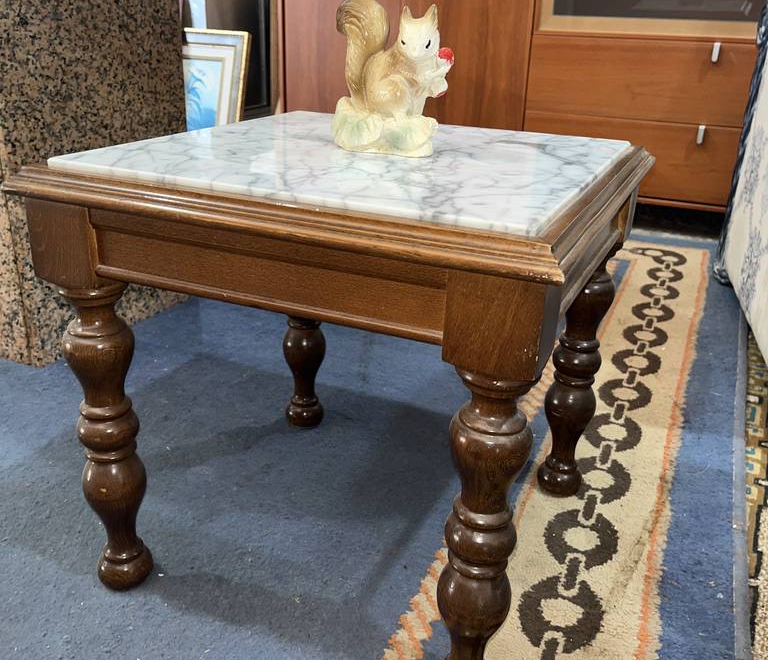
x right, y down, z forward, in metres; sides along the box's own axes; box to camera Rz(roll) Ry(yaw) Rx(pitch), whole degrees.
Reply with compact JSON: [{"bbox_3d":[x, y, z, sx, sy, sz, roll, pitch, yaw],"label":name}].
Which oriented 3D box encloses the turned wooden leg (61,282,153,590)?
[{"bbox_3d":[-0.254,0.104,0.715,0.059,0.335,0.059,12,25,22],"label":"turned wooden leg"}]

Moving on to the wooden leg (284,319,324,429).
[{"bbox_3d":[-0.105,-0.019,1.020,0.059,0.335,0.059,12,25,22],"label":"wooden leg"}]

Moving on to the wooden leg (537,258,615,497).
[{"bbox_3d":[0.221,0.049,0.889,0.059,0.335,0.059,12,25,22],"label":"wooden leg"}]

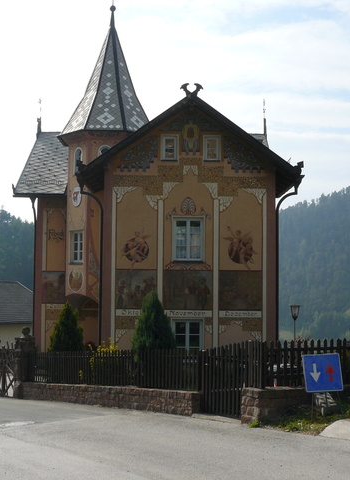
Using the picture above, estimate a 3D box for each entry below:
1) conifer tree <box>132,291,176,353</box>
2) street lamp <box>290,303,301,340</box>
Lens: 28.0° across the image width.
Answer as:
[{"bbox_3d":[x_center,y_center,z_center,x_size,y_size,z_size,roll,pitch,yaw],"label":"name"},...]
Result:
[{"bbox_3d":[-0.434,2.069,13.808,0.920,2.149,0.920,1,-3,0],"label":"conifer tree"},{"bbox_3d":[4.259,3.889,24.828,0.340,3.187,0.340,1,-3,0],"label":"street lamp"}]

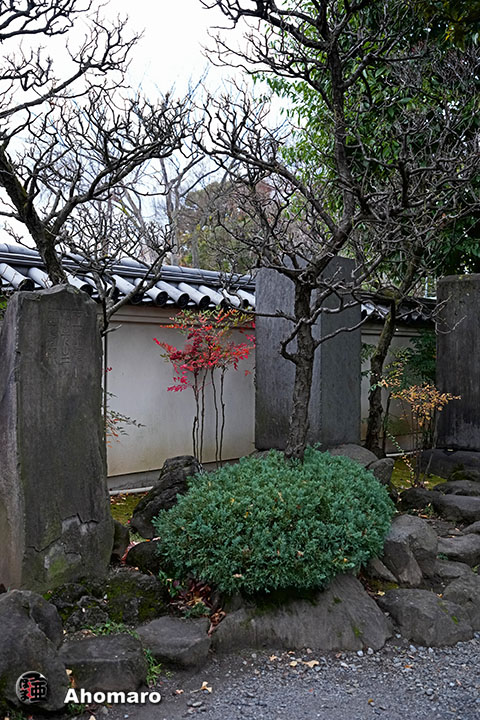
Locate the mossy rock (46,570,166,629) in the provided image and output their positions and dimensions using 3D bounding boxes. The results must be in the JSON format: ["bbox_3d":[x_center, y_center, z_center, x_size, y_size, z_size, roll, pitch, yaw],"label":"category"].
[{"bbox_3d":[-0.690,1.215,4.220,0.650,0.250,0.420,0,0,-20],"label":"mossy rock"}]

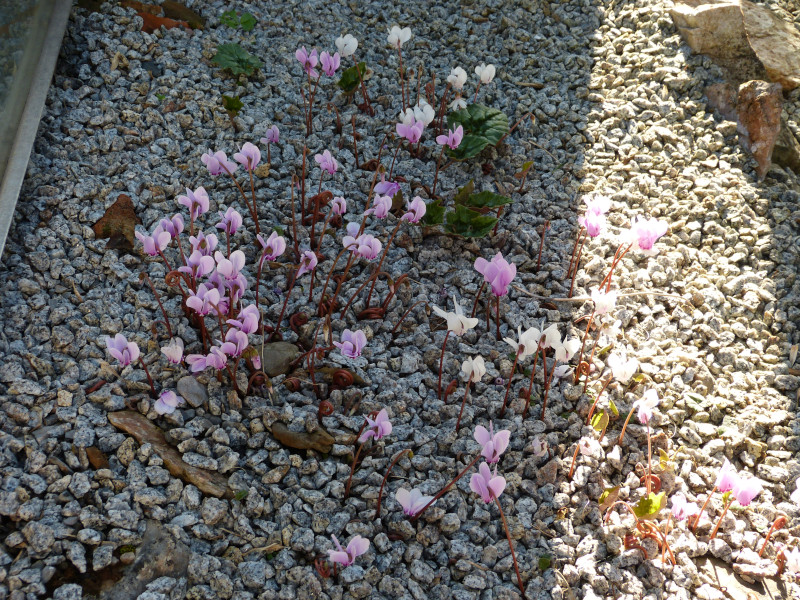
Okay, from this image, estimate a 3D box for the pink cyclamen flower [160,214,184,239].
[{"bbox_3d":[-0.202,-0.065,1.151,0.023,0.024,0.020,-13,40,-16],"label":"pink cyclamen flower"}]

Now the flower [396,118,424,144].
[{"bbox_3d":[0.011,-0.185,1.420,0.029,0.024,0.025,-18,39,-24],"label":"flower"}]

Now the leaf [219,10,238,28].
[{"bbox_3d":[-0.209,-0.342,1.580,0.025,0.014,0.023,0,36,0],"label":"leaf"}]

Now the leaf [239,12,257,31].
[{"bbox_3d":[-0.186,-0.340,1.580,0.022,0.014,0.023,0,36,0],"label":"leaf"}]

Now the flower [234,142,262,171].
[{"bbox_3d":[-0.138,-0.130,1.170,0.023,0.022,0.020,0,36,0],"label":"flower"}]

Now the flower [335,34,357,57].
[{"bbox_3d":[-0.058,-0.275,1.401,0.025,0.026,0.022,13,40,16],"label":"flower"}]

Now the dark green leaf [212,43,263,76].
[{"bbox_3d":[-0.202,-0.298,1.606,0.062,0.020,0.055,0,37,0],"label":"dark green leaf"}]

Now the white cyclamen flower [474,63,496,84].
[{"bbox_3d":[0.083,-0.219,1.249,0.020,0.019,0.017,0,38,0],"label":"white cyclamen flower"}]

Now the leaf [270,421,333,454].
[{"bbox_3d":[-0.069,0.098,0.918,0.051,0.012,0.019,17,41,20],"label":"leaf"}]

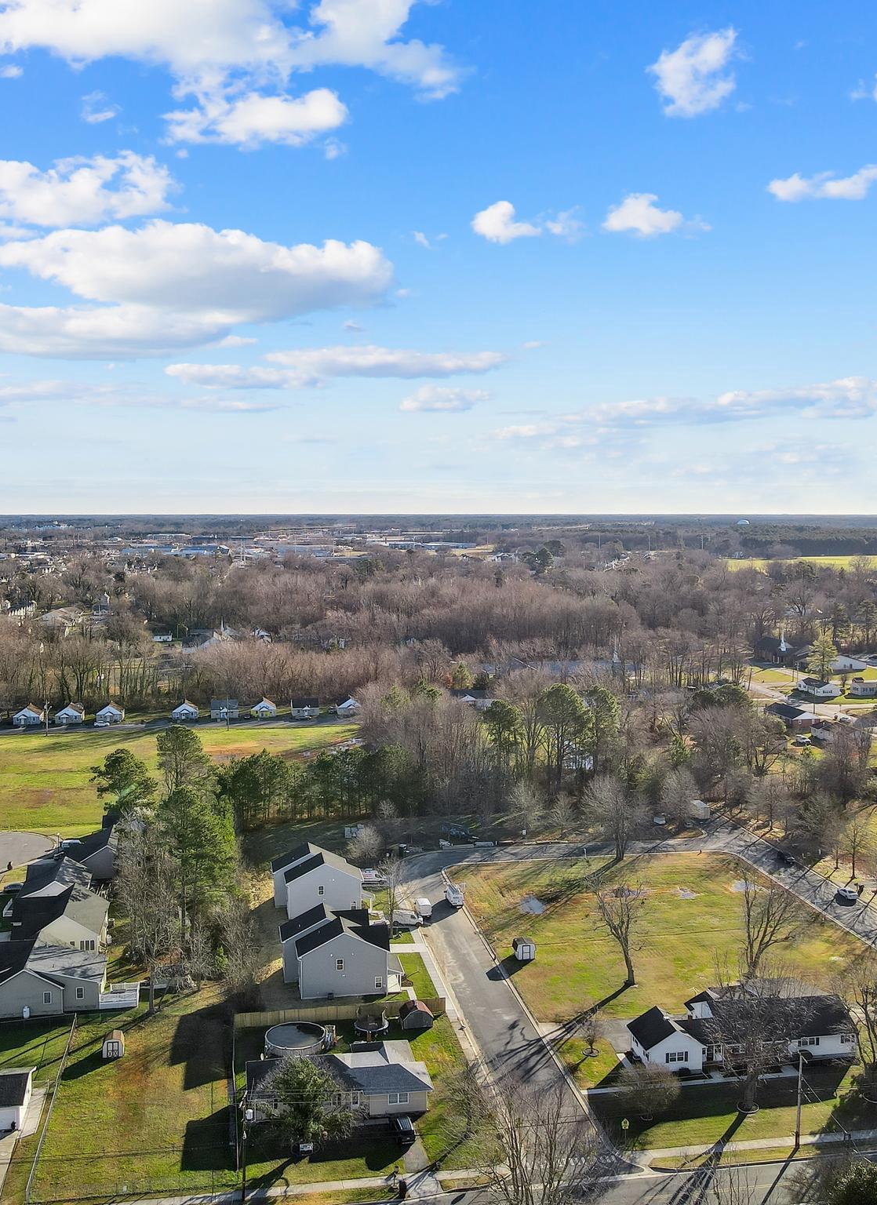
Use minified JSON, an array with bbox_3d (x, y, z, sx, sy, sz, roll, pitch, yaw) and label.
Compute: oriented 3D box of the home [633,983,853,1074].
[{"bbox_3d":[36.803,52.449,139.798,27.130,5.350,14.060,-1,5,-10],"label":"home"}]

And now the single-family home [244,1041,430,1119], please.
[{"bbox_3d":[-10.900,51.090,120.940,19.310,4.470,10.770,-1,5,-7],"label":"single-family home"}]

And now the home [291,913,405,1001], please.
[{"bbox_3d":[-12.100,46.900,147.850,13.410,8.430,6.300,-1,5,-10],"label":"home"}]

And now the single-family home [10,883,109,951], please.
[{"bbox_3d":[-58.691,49.267,172.672,14.060,6.340,14.850,-1,5,-10],"label":"single-family home"}]

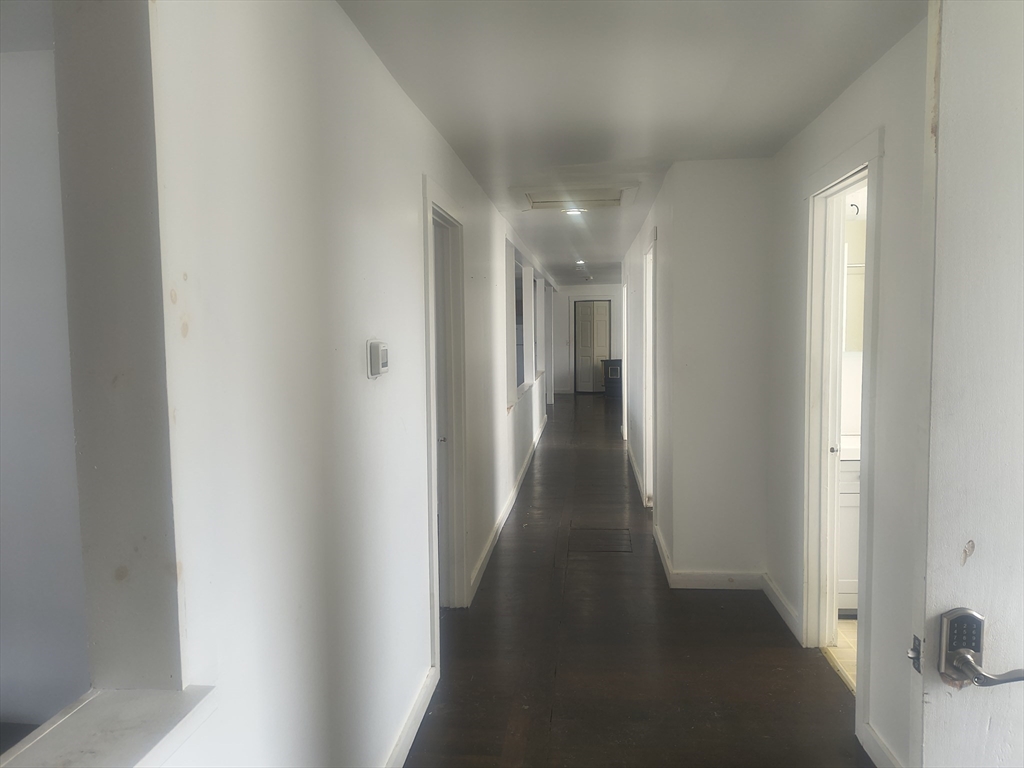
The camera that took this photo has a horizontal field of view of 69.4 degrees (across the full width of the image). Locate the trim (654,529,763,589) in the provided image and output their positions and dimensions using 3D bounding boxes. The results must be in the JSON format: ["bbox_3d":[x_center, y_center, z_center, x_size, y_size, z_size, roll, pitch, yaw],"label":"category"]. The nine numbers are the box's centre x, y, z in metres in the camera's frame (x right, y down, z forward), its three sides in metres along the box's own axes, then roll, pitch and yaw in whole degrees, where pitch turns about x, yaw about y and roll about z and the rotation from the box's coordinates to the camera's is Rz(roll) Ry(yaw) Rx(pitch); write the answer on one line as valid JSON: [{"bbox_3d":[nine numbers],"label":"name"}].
[{"bbox_3d":[1.216,1.089,4.709,0.525,0.090,1.025,0,4,6],"label":"trim"}]

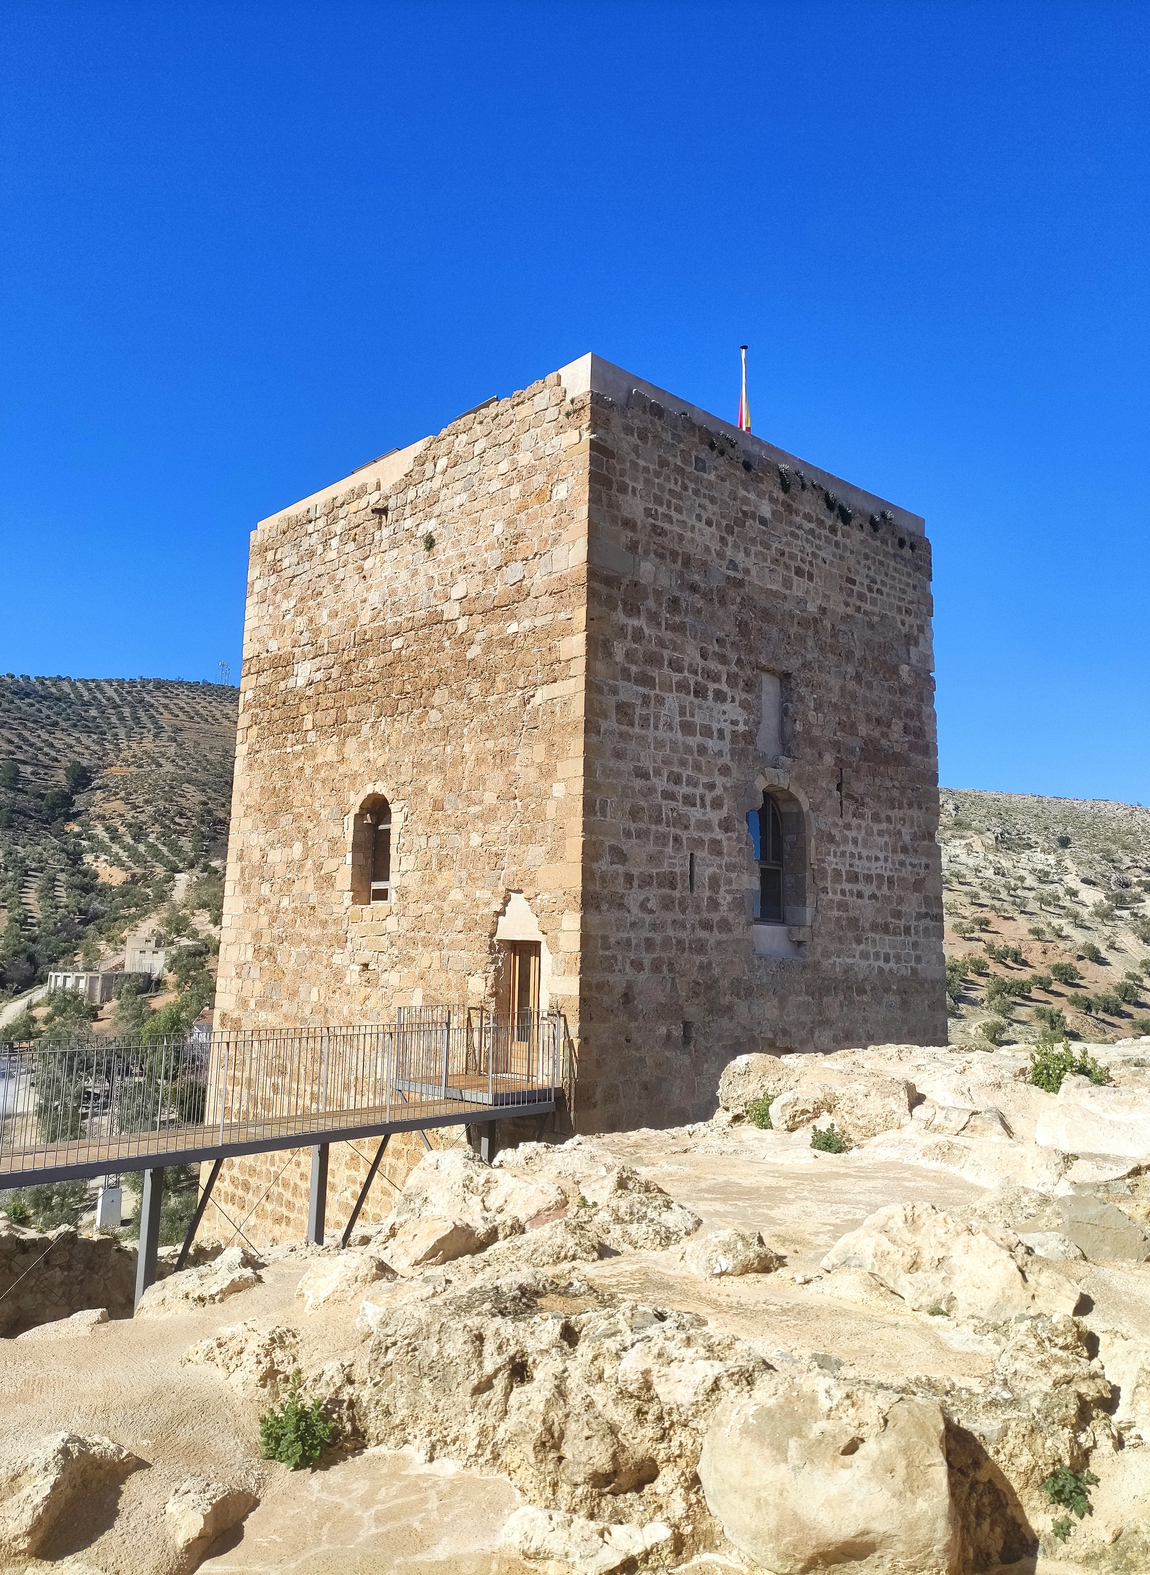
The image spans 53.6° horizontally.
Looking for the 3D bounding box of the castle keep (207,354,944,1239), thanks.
[{"bbox_3d":[0.050,1.543,24.363,10.233,14.865,10.895,10,-13,-43],"label":"castle keep"}]

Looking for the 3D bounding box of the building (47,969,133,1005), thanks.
[{"bbox_3d":[-70.409,28.867,165.282,10.500,4.900,7.000,-2,-10,17],"label":"building"}]

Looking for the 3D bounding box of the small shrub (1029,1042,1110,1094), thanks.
[{"bbox_3d":[4.660,2.649,10.721,0.765,0.490,0.620,-3,-11,23],"label":"small shrub"}]

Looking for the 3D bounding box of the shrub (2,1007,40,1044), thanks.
[{"bbox_3d":[-39.842,17.111,82.000,2.448,2.520,2.700,6,-11,-25],"label":"shrub"}]

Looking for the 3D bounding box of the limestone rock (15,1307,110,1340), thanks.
[{"bbox_3d":[-4.227,4.429,9.400,0.717,0.171,0.500,5,-10,-22],"label":"limestone rock"}]

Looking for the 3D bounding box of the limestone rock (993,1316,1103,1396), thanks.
[{"bbox_3d":[2.101,2.522,5.053,0.486,0.310,0.450,-3,-10,21],"label":"limestone rock"}]

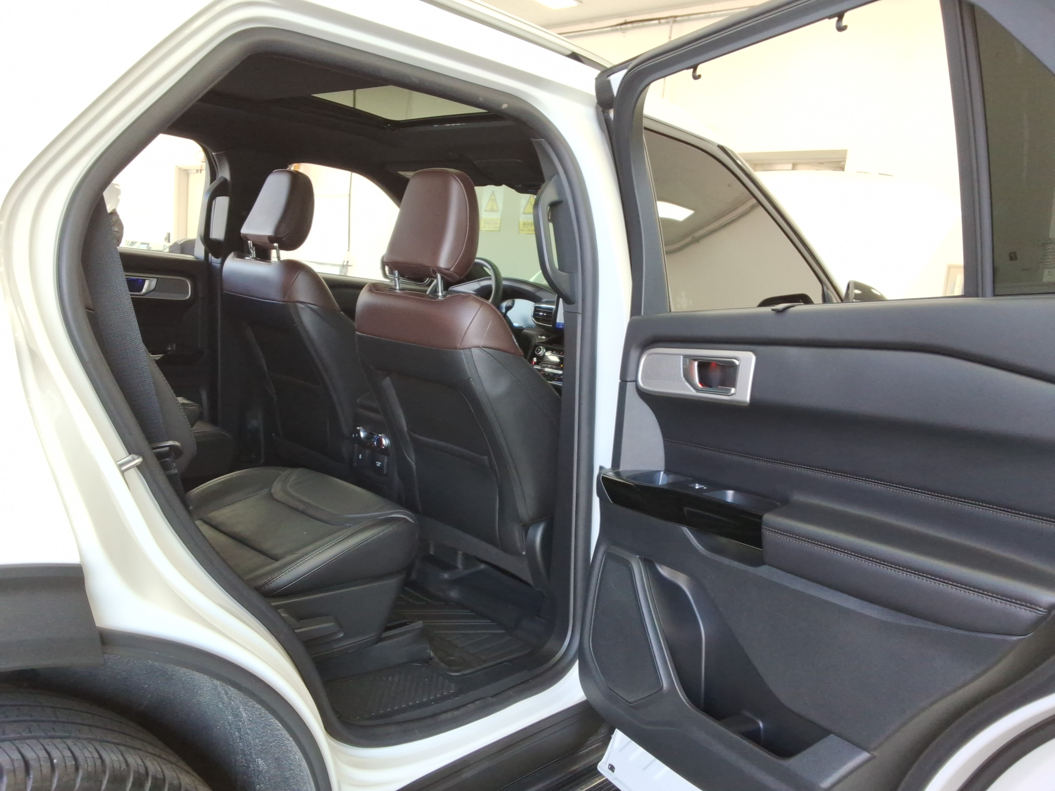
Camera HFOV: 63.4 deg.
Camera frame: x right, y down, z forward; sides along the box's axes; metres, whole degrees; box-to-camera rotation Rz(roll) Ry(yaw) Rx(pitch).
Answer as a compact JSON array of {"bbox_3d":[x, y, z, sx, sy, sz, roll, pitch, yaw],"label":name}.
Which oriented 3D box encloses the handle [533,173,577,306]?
[{"bbox_3d":[0.057,-0.301,1.649,0.075,0.240,0.045,-7,5,-31],"label":"handle"}]

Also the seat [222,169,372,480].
[{"bbox_3d":[-0.521,-0.151,2.719,0.560,1.045,0.810,13,11,43],"label":"seat"}]

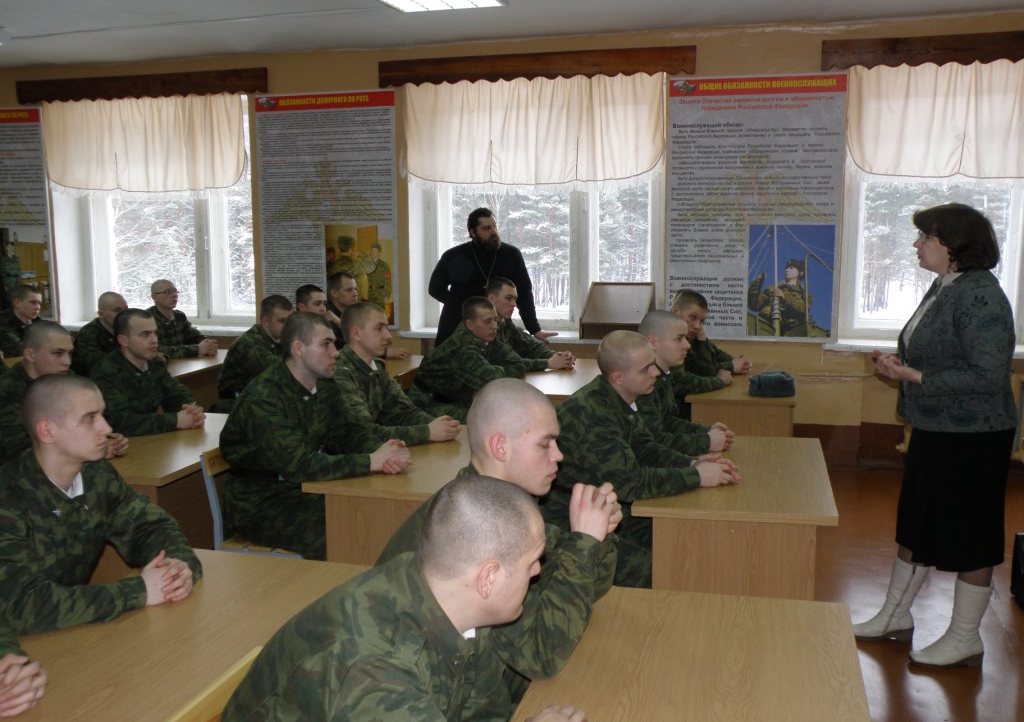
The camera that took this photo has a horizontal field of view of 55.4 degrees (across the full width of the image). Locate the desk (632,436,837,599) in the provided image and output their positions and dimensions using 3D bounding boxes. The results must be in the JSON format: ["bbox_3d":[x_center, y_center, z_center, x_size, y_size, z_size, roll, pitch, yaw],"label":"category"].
[{"bbox_3d":[0.837,0.763,3.661,0.640,0.750,1.130,2,9,14],"label":"desk"}]

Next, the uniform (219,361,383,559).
[{"bbox_3d":[-0.785,0.496,3.622,0.660,0.960,0.500,2,9,14],"label":"uniform"}]

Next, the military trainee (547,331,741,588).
[{"bbox_3d":[0.437,0.522,3.312,0.700,1.270,0.520,2,9,14],"label":"military trainee"}]

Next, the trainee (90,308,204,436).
[{"bbox_3d":[-1.625,0.397,4.298,0.630,1.250,0.500,2,9,14],"label":"trainee"}]

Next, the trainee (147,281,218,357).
[{"bbox_3d":[-2.147,0.092,6.272,0.680,1.250,0.520,4,10,26],"label":"trainee"}]

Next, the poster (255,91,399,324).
[{"bbox_3d":[-1.350,-1.079,7.066,1.090,1.681,0.030,2,9,14],"label":"poster"}]

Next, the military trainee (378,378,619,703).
[{"bbox_3d":[-0.009,0.688,2.222,0.720,1.320,0.520,2,9,14],"label":"military trainee"}]

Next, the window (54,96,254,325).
[{"bbox_3d":[-2.815,-1.209,7.671,1.760,1.750,0.200,2,9,17],"label":"window"}]

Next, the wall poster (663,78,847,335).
[{"bbox_3d":[1.559,-0.974,6.317,1.100,1.690,0.030,2,9,14],"label":"wall poster"}]

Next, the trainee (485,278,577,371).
[{"bbox_3d":[-0.005,0.134,6.107,0.780,1.300,0.500,3,9,20],"label":"trainee"}]

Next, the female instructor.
[{"bbox_3d":[1.603,0.278,3.640,0.540,1.710,0.500,1,8,9],"label":"female instructor"}]

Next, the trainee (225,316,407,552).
[{"bbox_3d":[-0.756,0.478,3.692,0.800,1.320,0.520,3,9,19],"label":"trainee"}]

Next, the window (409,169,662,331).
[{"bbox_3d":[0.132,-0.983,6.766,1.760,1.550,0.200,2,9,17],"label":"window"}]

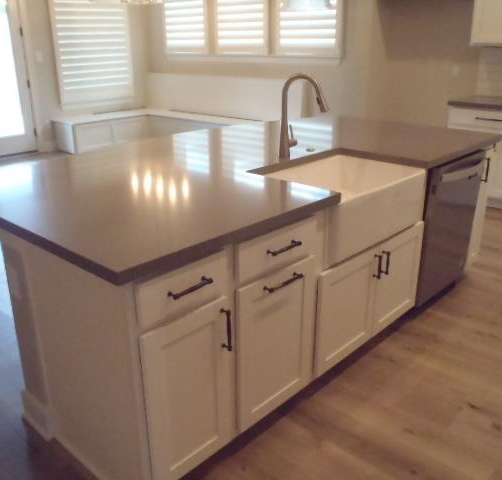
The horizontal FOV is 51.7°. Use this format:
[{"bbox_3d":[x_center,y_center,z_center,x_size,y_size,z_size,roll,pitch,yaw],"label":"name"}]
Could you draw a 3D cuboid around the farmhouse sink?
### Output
[{"bbox_3d":[0.392,-0.175,2.436,0.534,0.256,0.820,17,27,41],"label":"farmhouse sink"}]

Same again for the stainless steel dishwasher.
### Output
[{"bbox_3d":[0.890,-0.124,3.032,0.598,0.771,0.592,17,27,41],"label":"stainless steel dishwasher"}]

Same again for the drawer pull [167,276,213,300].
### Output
[{"bbox_3d":[-0.171,0.139,1.505,0.036,0.017,0.144,17,27,41],"label":"drawer pull"}]

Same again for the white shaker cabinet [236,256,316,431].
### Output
[{"bbox_3d":[-0.107,0.306,2.118,0.598,0.553,0.441,17,27,41],"label":"white shaker cabinet"}]

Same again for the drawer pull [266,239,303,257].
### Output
[{"bbox_3d":[0.123,0.028,1.793,0.036,0.016,0.147,17,27,41],"label":"drawer pull"}]

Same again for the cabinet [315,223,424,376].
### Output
[{"bbox_3d":[0.356,0.171,2.586,0.598,0.472,0.891,17,27,41],"label":"cabinet"}]

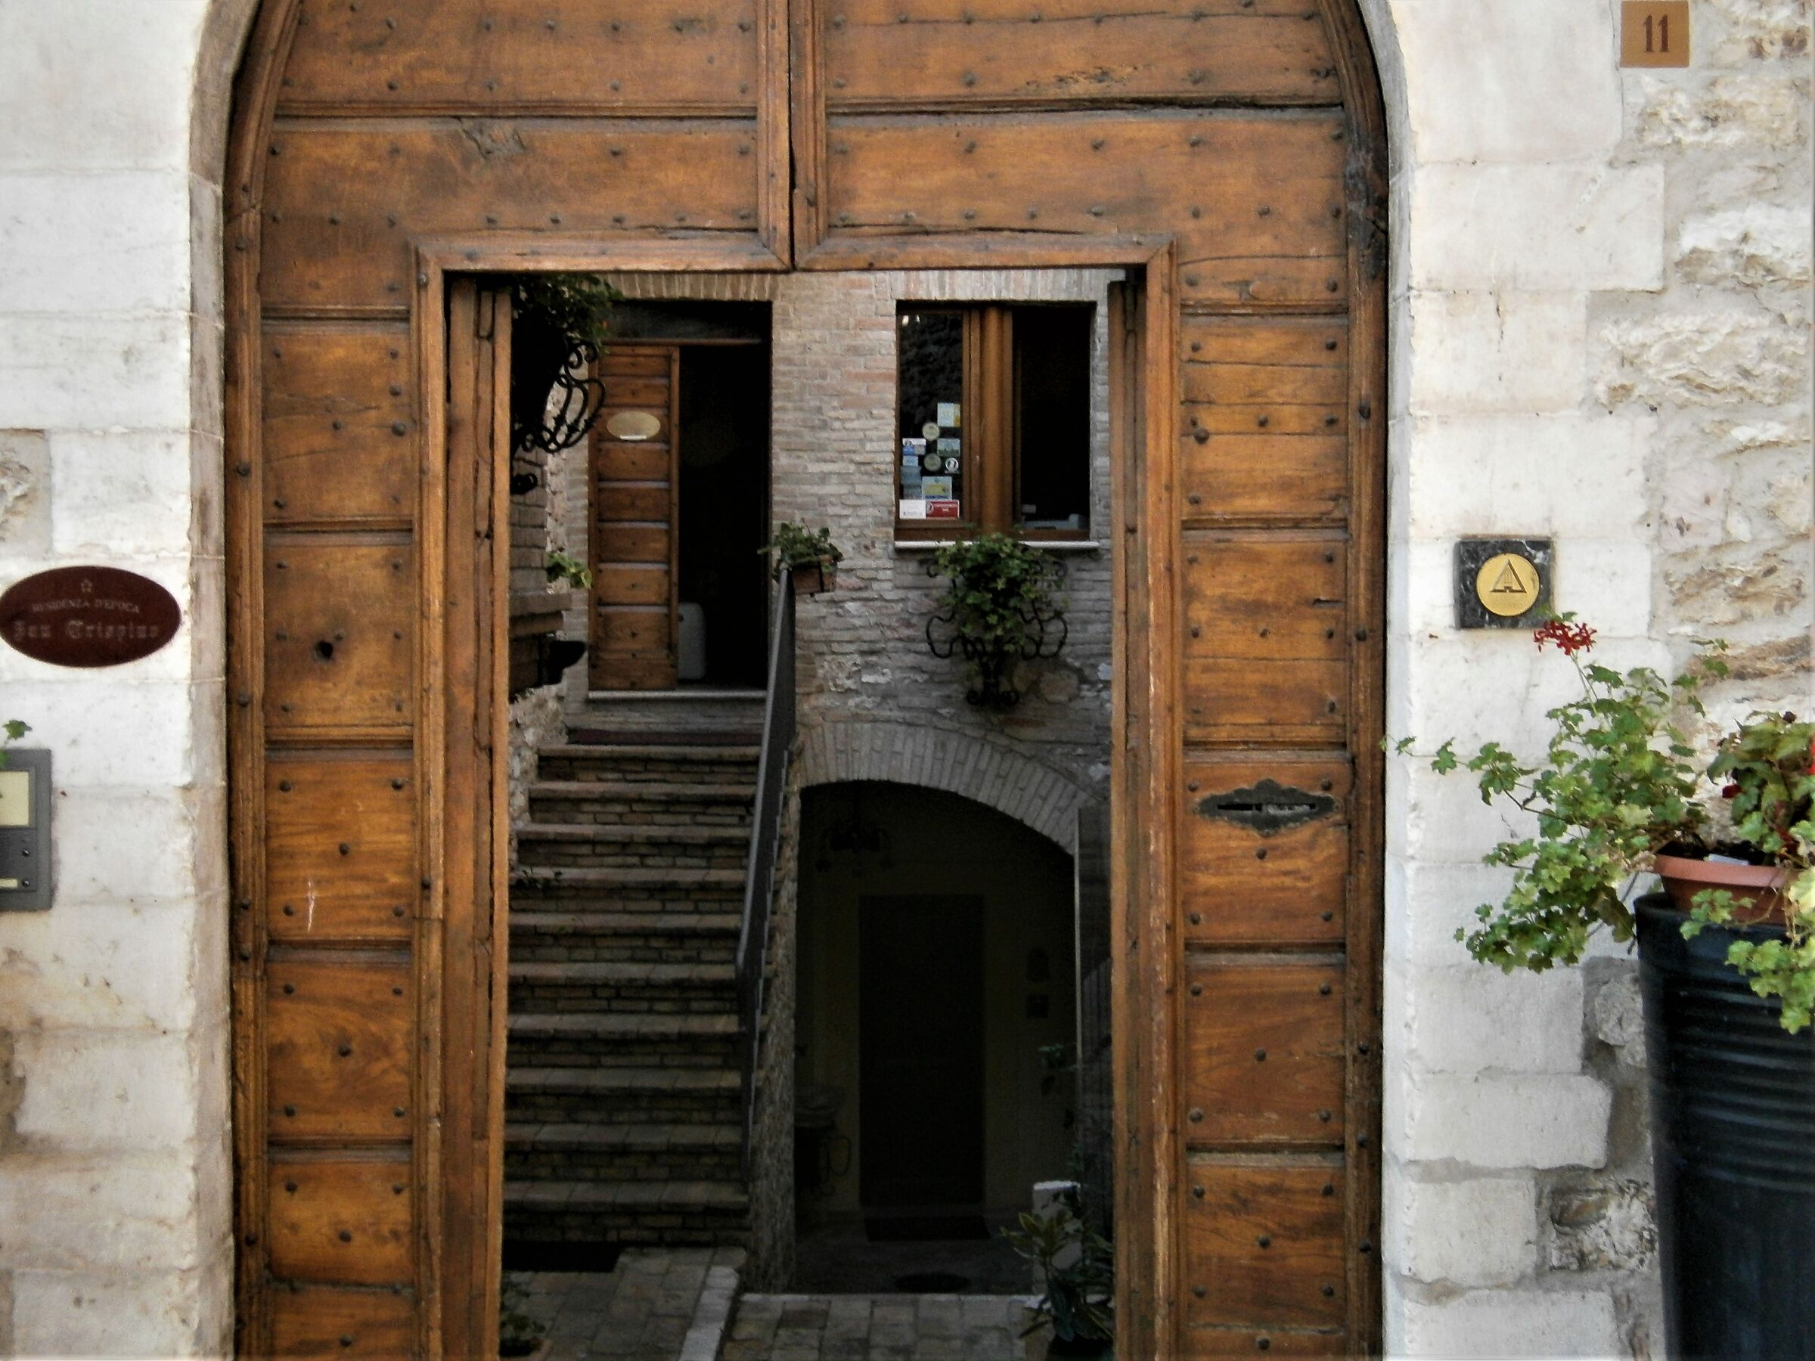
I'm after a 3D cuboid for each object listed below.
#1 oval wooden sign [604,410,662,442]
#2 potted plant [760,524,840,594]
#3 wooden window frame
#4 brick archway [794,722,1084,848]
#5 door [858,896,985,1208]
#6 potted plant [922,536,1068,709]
[{"bbox_3d":[-1.610,-1.498,14.500,0.335,0.180,0.025,0,1,0],"label":"oval wooden sign"},{"bbox_3d":[-0.604,-0.693,14.000,0.470,0.410,0.360,0,1,0],"label":"potted plant"},{"bbox_3d":[0.505,-1.527,14.500,1.150,1.380,0.160,0,1,0],"label":"wooden window frame"},{"bbox_3d":[0.216,0.615,14.450,1.720,0.780,0.380,0,1,0],"label":"brick archway"},{"bbox_3d":[0.090,2.477,16.400,0.850,2.080,0.080,0,1,0],"label":"door"},{"bbox_3d":[0.511,-0.341,14.100,0.820,1.000,0.420,0,1,0],"label":"potted plant"}]

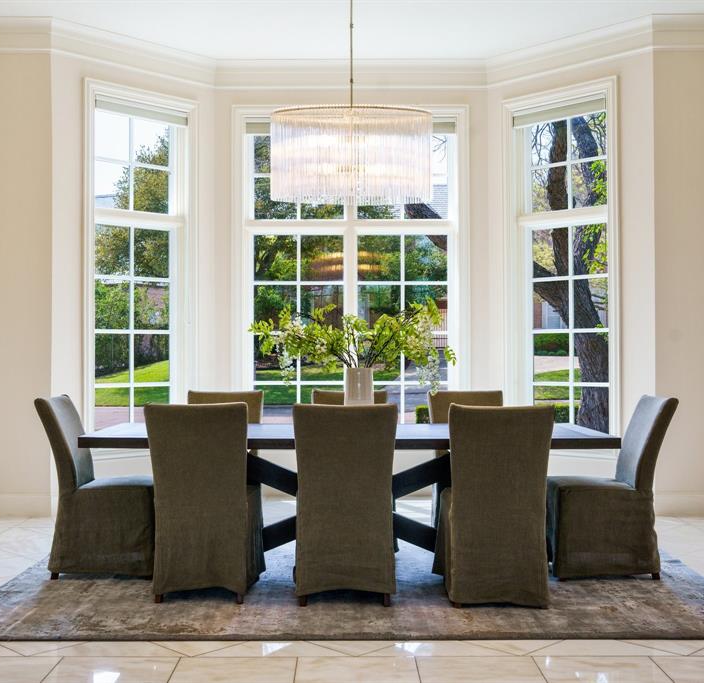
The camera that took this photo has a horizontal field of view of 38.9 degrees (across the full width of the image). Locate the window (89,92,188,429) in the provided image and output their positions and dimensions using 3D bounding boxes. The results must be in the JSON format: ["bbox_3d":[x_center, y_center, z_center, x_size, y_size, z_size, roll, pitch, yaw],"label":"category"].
[{"bbox_3d":[-1.675,-0.558,7.878,0.930,2.740,0.130,1,-1,-42],"label":"window"}]

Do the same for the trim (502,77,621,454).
[{"bbox_3d":[1.645,-0.558,7.878,1.030,2.870,0.130,-1,-1,42],"label":"trim"}]

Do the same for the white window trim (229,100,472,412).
[{"bbox_3d":[-0.009,-0.535,8.297,1.988,2.870,0.100,0,-1,0],"label":"white window trim"}]

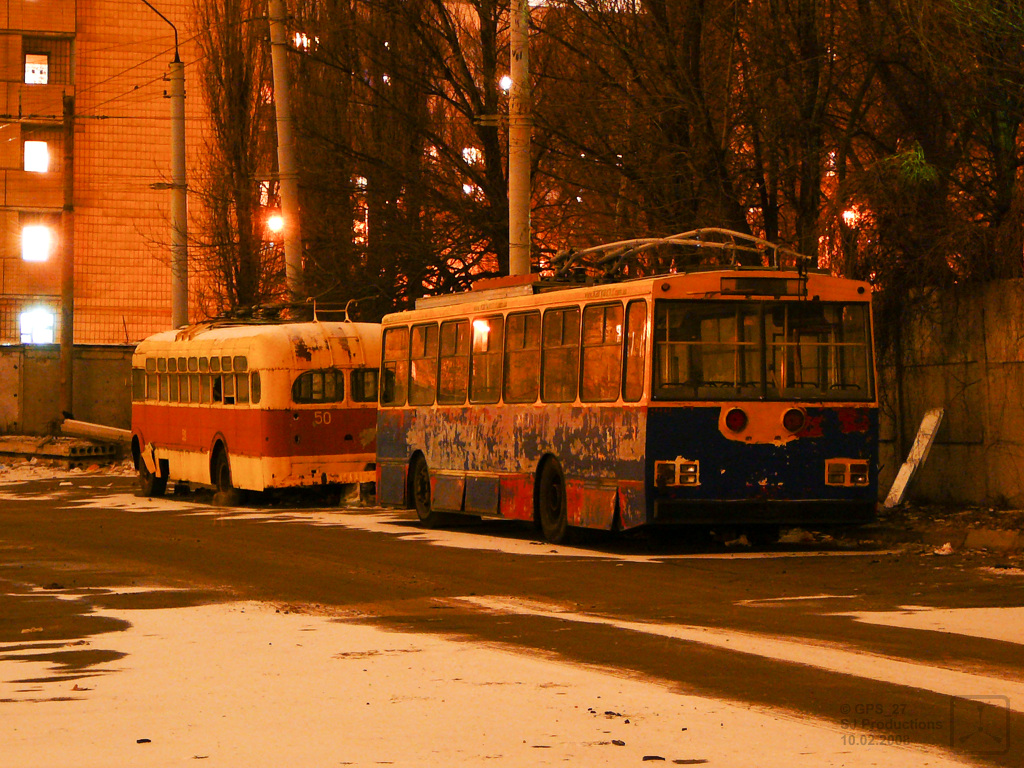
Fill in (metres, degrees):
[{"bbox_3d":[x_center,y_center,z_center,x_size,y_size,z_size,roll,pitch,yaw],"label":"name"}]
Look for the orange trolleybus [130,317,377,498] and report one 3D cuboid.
[{"bbox_3d":[-4.331,0.396,53.799,2.600,3.150,10.300,0,-1,-20],"label":"orange trolleybus"}]

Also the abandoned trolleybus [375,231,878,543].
[{"bbox_3d":[0.967,0.090,36.960,2.500,3.360,11.340,0,-1,-16],"label":"abandoned trolleybus"}]

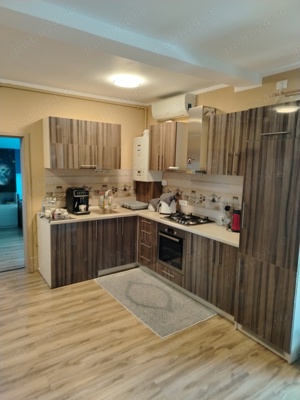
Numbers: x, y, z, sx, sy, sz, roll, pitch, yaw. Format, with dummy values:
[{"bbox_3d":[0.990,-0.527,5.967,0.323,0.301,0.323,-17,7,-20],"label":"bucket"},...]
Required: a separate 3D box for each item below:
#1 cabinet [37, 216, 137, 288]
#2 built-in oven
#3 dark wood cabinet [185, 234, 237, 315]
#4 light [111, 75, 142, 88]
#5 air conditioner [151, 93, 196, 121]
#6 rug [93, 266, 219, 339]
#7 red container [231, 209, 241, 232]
[{"bbox_3d":[-0.914,0.654,4.190,1.315,0.853,0.646,-4,9,-35],"label":"cabinet"},{"bbox_3d":[0.482,0.618,3.786,0.566,0.566,0.587,-4,9,-35],"label":"built-in oven"},{"bbox_3d":[0.885,0.777,3.253,0.566,0.731,0.774,-4,9,-35],"label":"dark wood cabinet"},{"bbox_3d":[-0.274,-1.397,3.282,0.343,0.081,0.343,2,8,0],"label":"light"},{"bbox_3d":[0.331,-1.382,4.189,0.212,0.298,0.773,-4,9,-35],"label":"air conditioner"},{"bbox_3d":[-0.021,1.194,3.509,0.798,0.012,1.591,-4,9,-35],"label":"rug"},{"bbox_3d":[1.015,0.230,3.267,0.116,0.263,0.116,-4,9,-35],"label":"red container"}]

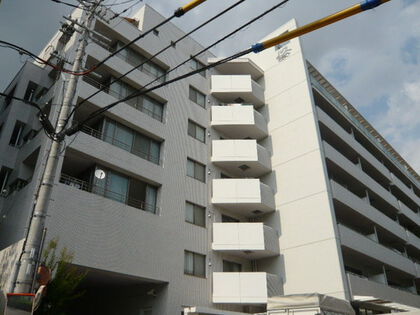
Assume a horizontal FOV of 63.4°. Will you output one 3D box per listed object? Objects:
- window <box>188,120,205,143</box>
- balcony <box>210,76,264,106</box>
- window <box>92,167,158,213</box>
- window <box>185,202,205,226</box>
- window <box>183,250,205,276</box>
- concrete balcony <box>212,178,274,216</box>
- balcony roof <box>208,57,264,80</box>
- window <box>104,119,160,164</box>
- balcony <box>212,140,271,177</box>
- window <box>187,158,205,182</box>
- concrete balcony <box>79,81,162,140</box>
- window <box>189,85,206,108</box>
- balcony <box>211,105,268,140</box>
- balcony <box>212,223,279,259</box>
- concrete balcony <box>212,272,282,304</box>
[{"bbox_3d":[-0.835,-1.646,22.120,0.150,1.189,1.569,-24,-36,37],"label":"window"},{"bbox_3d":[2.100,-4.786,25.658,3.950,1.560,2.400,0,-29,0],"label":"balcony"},{"bbox_3d":[-4.160,1.647,17.013,0.150,1.650,3.700,-25,-38,38],"label":"window"},{"bbox_3d":[-0.818,3.297,19.526,0.120,1.200,1.650,-25,-38,38],"label":"window"},{"bbox_3d":[-0.807,5.736,18.112,0.150,1.189,1.569,-24,-36,37],"label":"window"},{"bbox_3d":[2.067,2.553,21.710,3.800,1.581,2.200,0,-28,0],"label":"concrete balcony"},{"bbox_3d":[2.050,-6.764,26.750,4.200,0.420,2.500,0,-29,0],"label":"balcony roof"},{"bbox_3d":[-4.125,-0.804,18.407,0.150,1.650,3.600,-25,-38,38],"label":"window"},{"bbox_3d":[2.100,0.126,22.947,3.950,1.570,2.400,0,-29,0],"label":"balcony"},{"bbox_3d":[-0.826,0.815,20.784,0.150,1.189,1.569,-24,-36,37],"label":"window"},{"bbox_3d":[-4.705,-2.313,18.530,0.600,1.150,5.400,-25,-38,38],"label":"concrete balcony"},{"bbox_3d":[-0.844,-4.107,23.456,0.150,1.189,1.569,-24,-36,37],"label":"window"},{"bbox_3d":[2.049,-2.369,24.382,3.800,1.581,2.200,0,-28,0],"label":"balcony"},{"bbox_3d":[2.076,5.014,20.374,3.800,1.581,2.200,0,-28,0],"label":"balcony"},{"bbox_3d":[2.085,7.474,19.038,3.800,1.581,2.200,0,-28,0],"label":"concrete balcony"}]

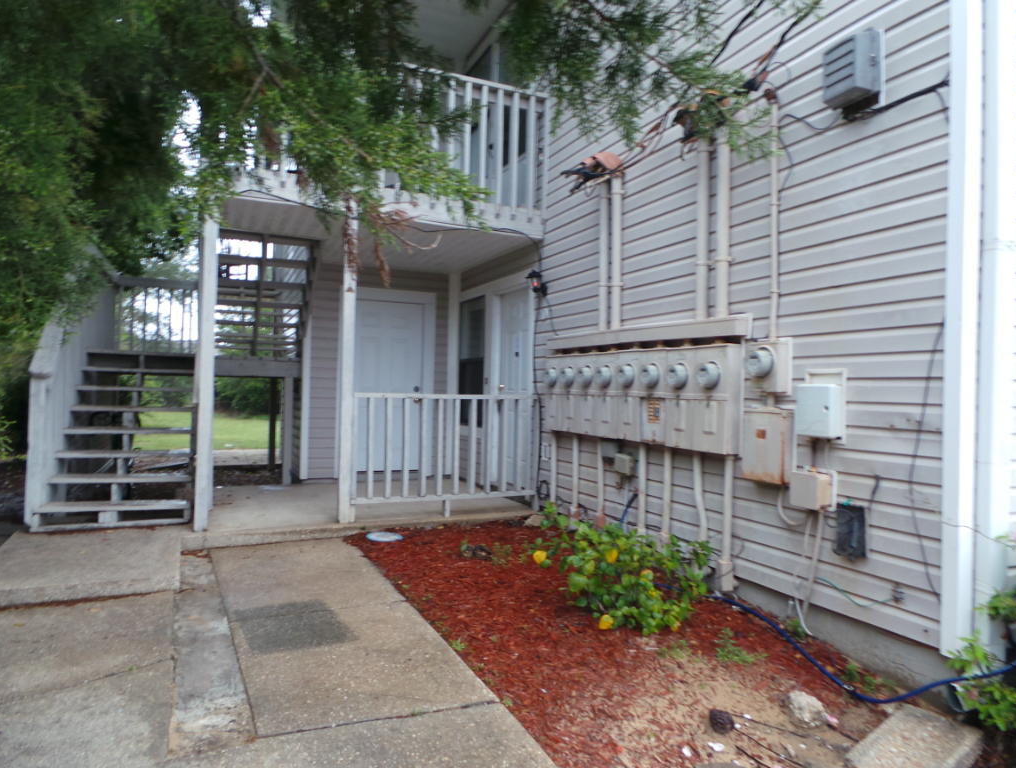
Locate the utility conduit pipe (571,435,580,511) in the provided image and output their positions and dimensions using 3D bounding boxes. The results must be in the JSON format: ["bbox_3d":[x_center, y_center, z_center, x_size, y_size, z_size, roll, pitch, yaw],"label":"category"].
[{"bbox_3d":[0.554,0.719,5.544,0.047,0.615,0.047,1,-1,-24],"label":"utility conduit pipe"}]

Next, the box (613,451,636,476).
[{"bbox_3d":[0.853,0.580,4.927,0.065,0.115,0.195,1,-1,-24],"label":"box"}]

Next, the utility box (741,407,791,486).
[{"bbox_3d":[1.405,0.333,3.691,0.090,0.385,0.295,1,-1,-24],"label":"utility box"}]

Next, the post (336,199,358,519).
[{"bbox_3d":[-1.326,-0.154,5.704,0.095,2.612,0.095,1,-1,-24],"label":"post"}]

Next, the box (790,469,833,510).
[{"bbox_3d":[1.517,0.533,3.403,0.105,0.167,0.170,1,-1,-24],"label":"box"}]

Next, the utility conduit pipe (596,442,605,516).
[{"bbox_3d":[0.711,0.708,5.198,0.047,0.575,0.047,1,-1,-24],"label":"utility conduit pipe"}]

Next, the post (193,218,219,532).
[{"bbox_3d":[-2.361,-0.117,5.300,0.095,2.490,0.095,1,-1,-24],"label":"post"}]

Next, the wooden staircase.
[{"bbox_3d":[-3.595,0.392,6.423,1.110,1.490,2.330,1,-1,-24],"label":"wooden staircase"}]

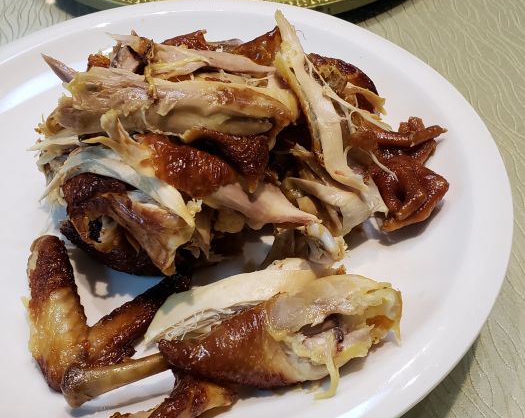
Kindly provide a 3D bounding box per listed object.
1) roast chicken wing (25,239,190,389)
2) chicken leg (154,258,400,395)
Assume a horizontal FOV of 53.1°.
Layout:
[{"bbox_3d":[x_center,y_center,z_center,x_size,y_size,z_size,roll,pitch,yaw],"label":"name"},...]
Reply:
[{"bbox_3d":[-0.089,0.049,0.251,0.091,0.027,0.071,14,52,13],"label":"roast chicken wing"},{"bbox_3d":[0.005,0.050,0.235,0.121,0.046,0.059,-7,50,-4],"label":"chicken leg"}]

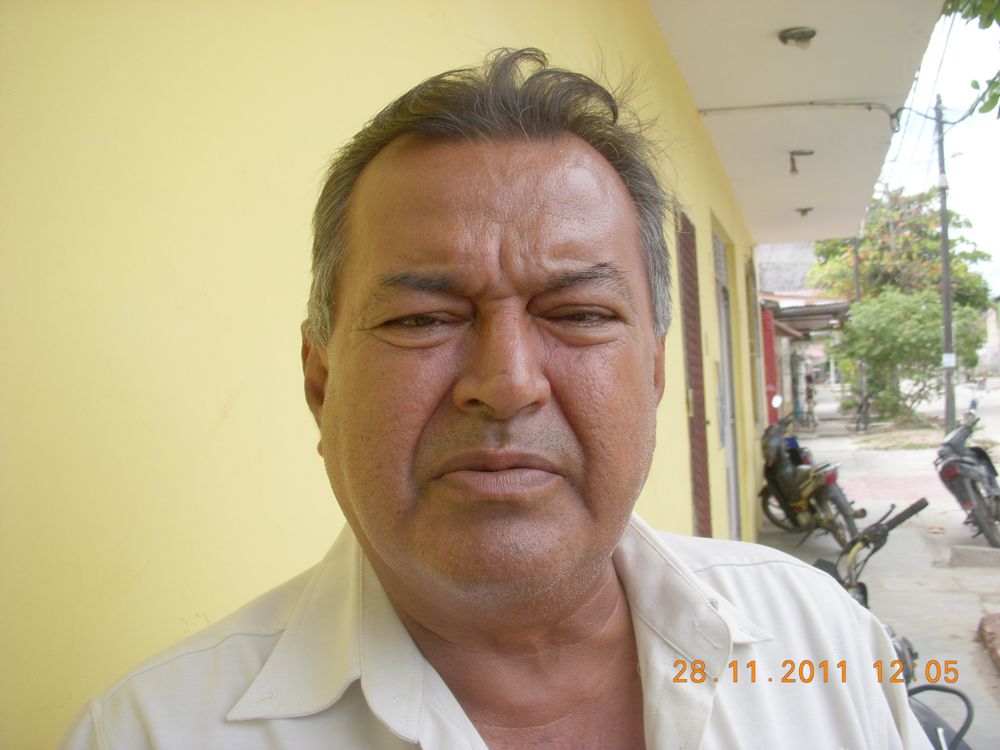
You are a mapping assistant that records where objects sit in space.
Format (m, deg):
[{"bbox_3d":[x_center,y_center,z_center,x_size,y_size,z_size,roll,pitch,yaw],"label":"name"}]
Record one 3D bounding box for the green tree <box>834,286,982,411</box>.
[{"bbox_3d":[13.768,-0.792,37.000,5.000,4.300,4.600,-3,-1,16],"label":"green tree"}]

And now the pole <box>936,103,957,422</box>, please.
[{"bbox_3d":[11.376,-2.793,28.000,0.300,8.700,0.300,-3,-1,16],"label":"pole"}]

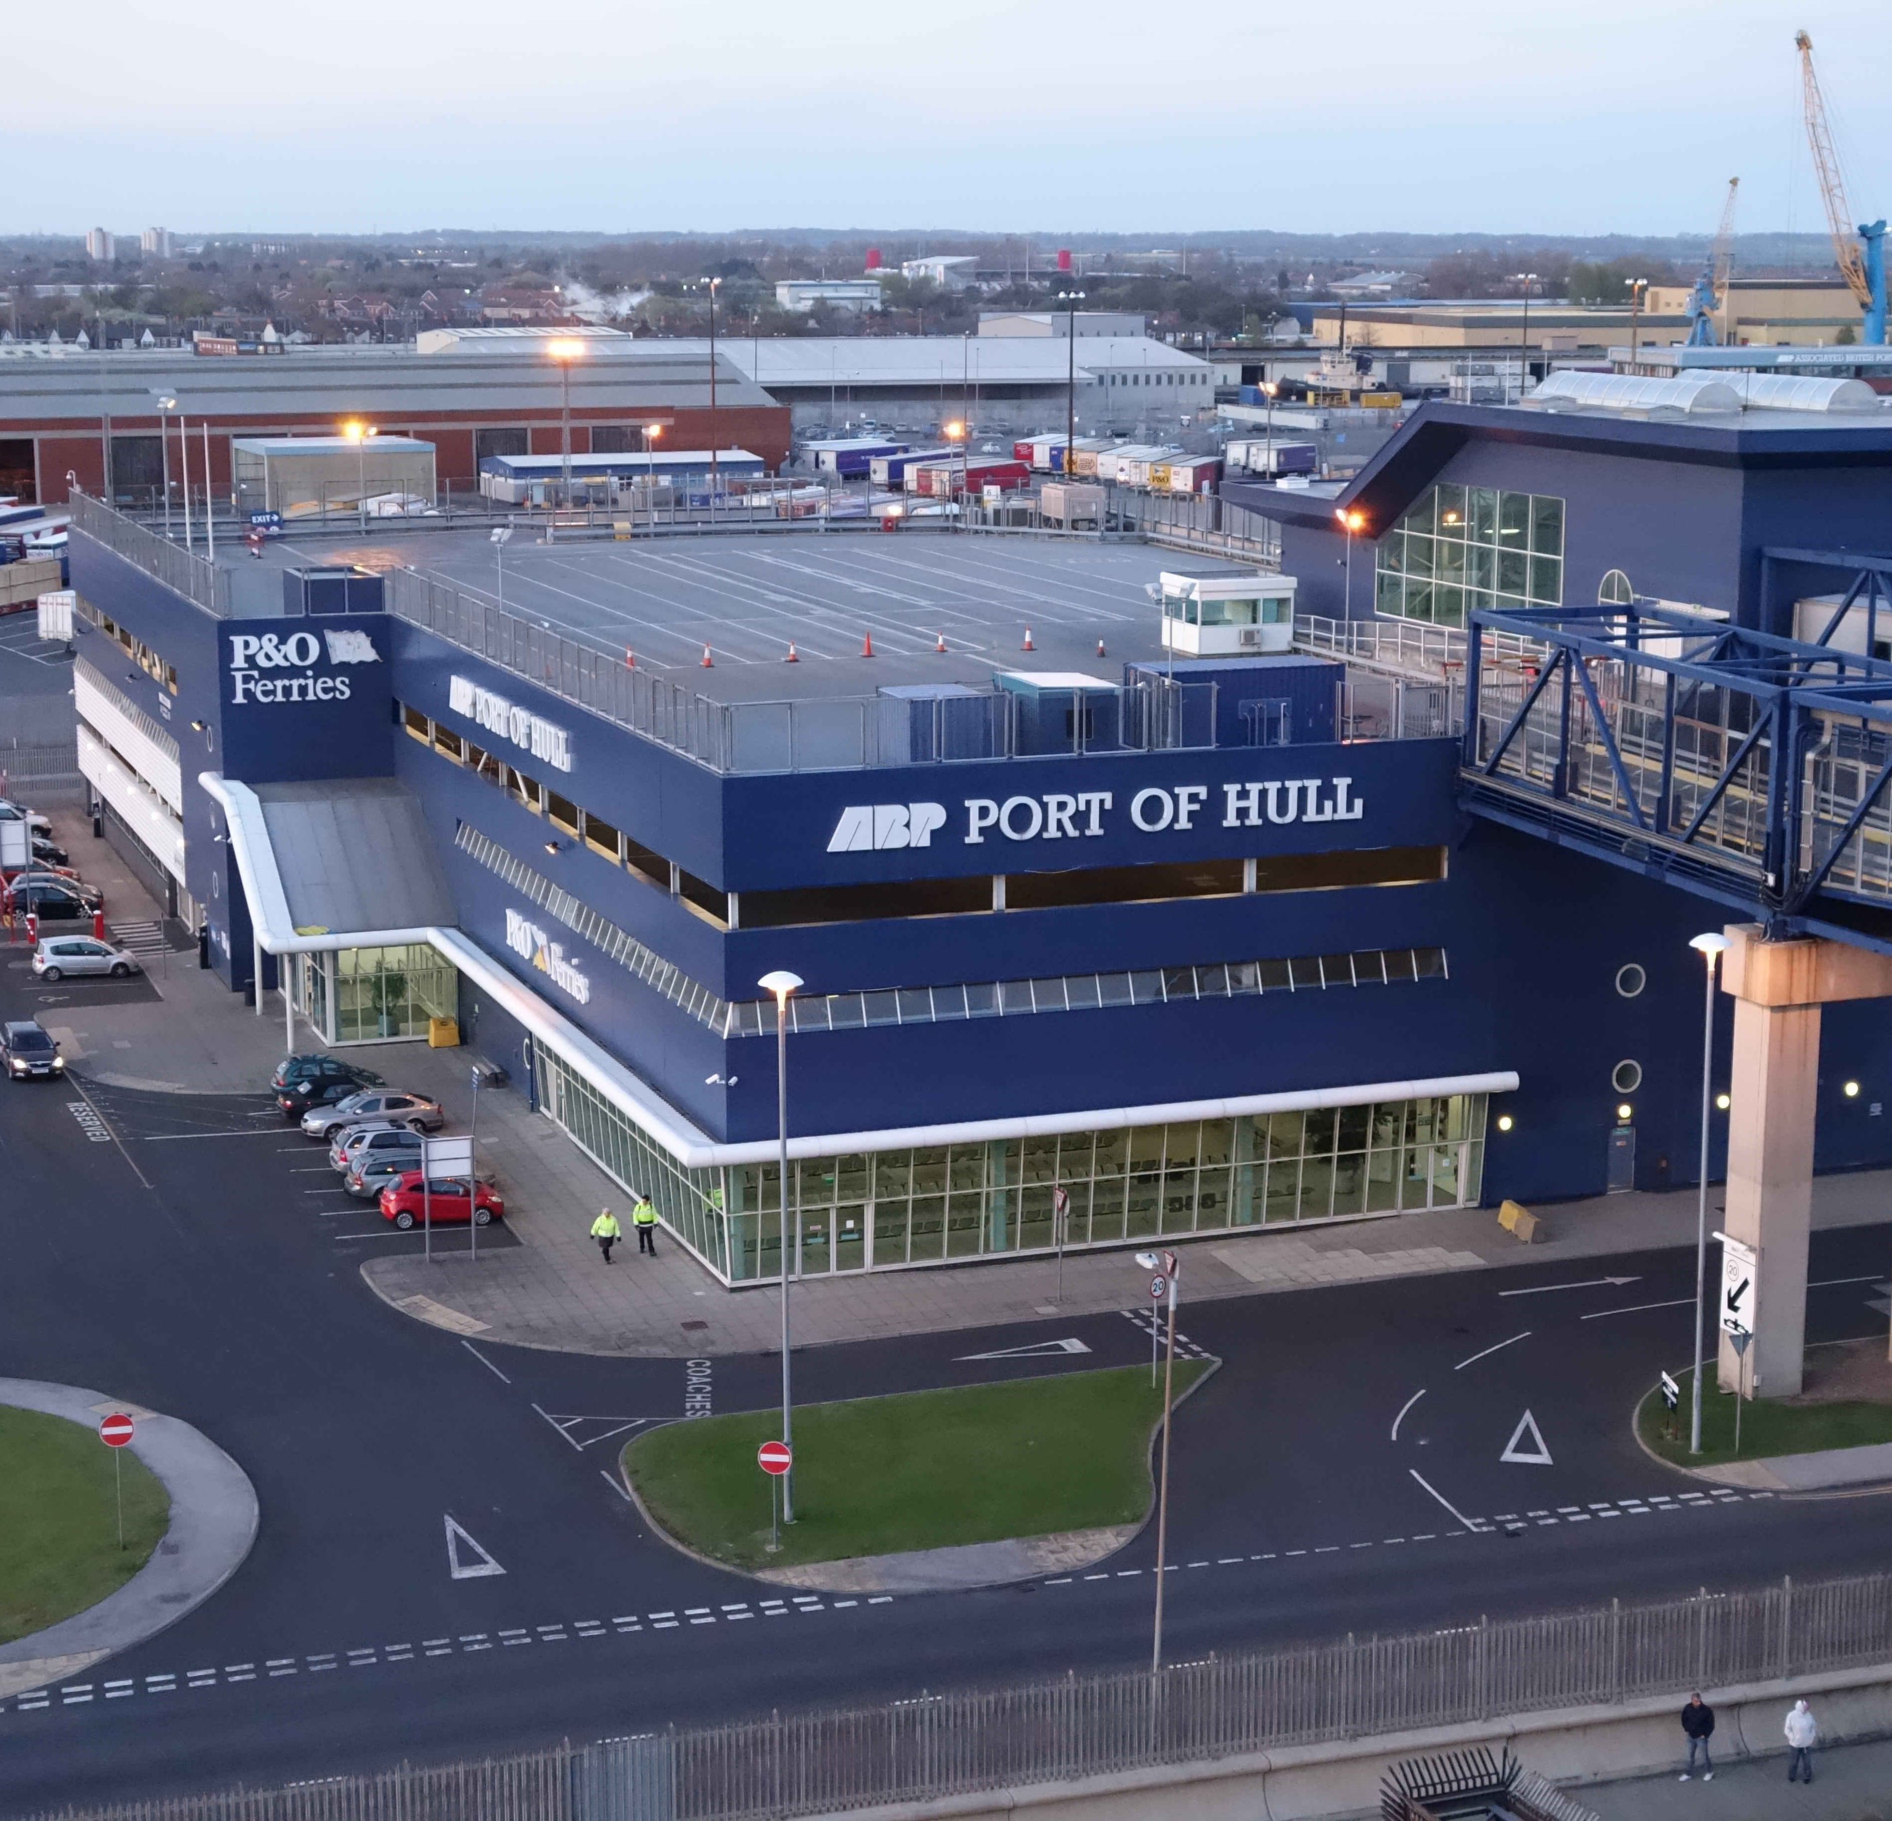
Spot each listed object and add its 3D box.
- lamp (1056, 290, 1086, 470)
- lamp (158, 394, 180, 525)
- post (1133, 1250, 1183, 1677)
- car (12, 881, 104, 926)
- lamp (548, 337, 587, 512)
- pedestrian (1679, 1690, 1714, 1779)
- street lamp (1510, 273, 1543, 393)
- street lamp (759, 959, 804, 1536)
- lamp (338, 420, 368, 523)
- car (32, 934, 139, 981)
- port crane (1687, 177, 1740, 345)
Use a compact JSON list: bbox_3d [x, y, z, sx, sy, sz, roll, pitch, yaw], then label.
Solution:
[{"bbox_3d":[12.161,-48.745,336.883,2.400,21.775,2.400,0,11,0],"label":"lamp"},{"bbox_3d":[-30.997,-16.504,139.409,0.820,7.899,0.750,0,11,0],"label":"lamp"},{"bbox_3d":[4.118,11.184,66.624,0.850,9.700,0.600,-4,11,-19],"label":"post"},{"bbox_3d":[-38.250,-0.502,149.278,4.100,1.470,1.740,-3,11,-17],"label":"car"},{"bbox_3d":[-25.049,-26.496,232.843,2.200,21.000,2.200,0,11,0],"label":"lamp"},{"bbox_3d":[14.001,15.371,64.981,0.580,1.668,0.380,4,12,18],"label":"pedestrian"},{"bbox_3d":[70.542,-66.183,425.178,2.300,22.378,2.300,0,11,0],"label":"street lamp"},{"bbox_3d":[-3.402,7.215,73.881,0.970,12.090,0.970,0,11,0],"label":"street lamp"},{"bbox_3d":[-27.999,-20.711,167.808,1.150,5.341,0.800,0,11,0],"label":"lamp"},{"bbox_3d":[-33.793,1.775,137.213,3.870,1.550,1.700,-3,11,-17],"label":"car"},{"bbox_3d":[159.387,-130.724,721.156,11.000,41.500,8.000,2,11,10],"label":"port crane"}]

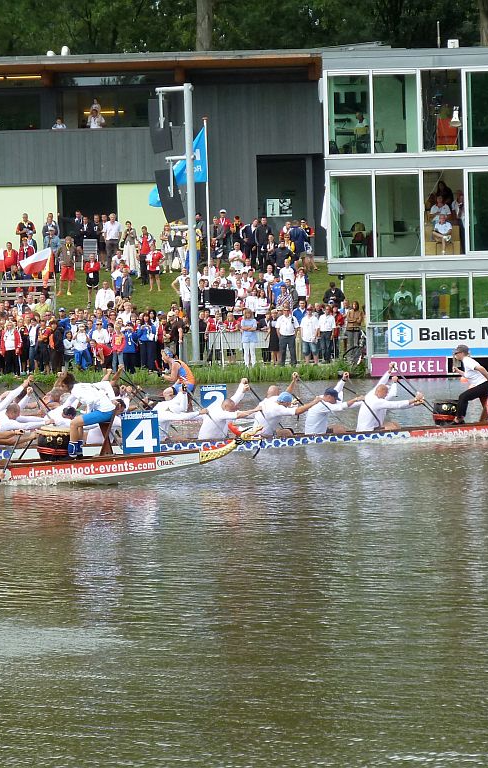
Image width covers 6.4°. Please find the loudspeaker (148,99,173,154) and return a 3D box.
[{"bbox_3d":[-2.472,-7.668,129.500,0.600,1.600,0.500,-1,1,23],"label":"loudspeaker"}]

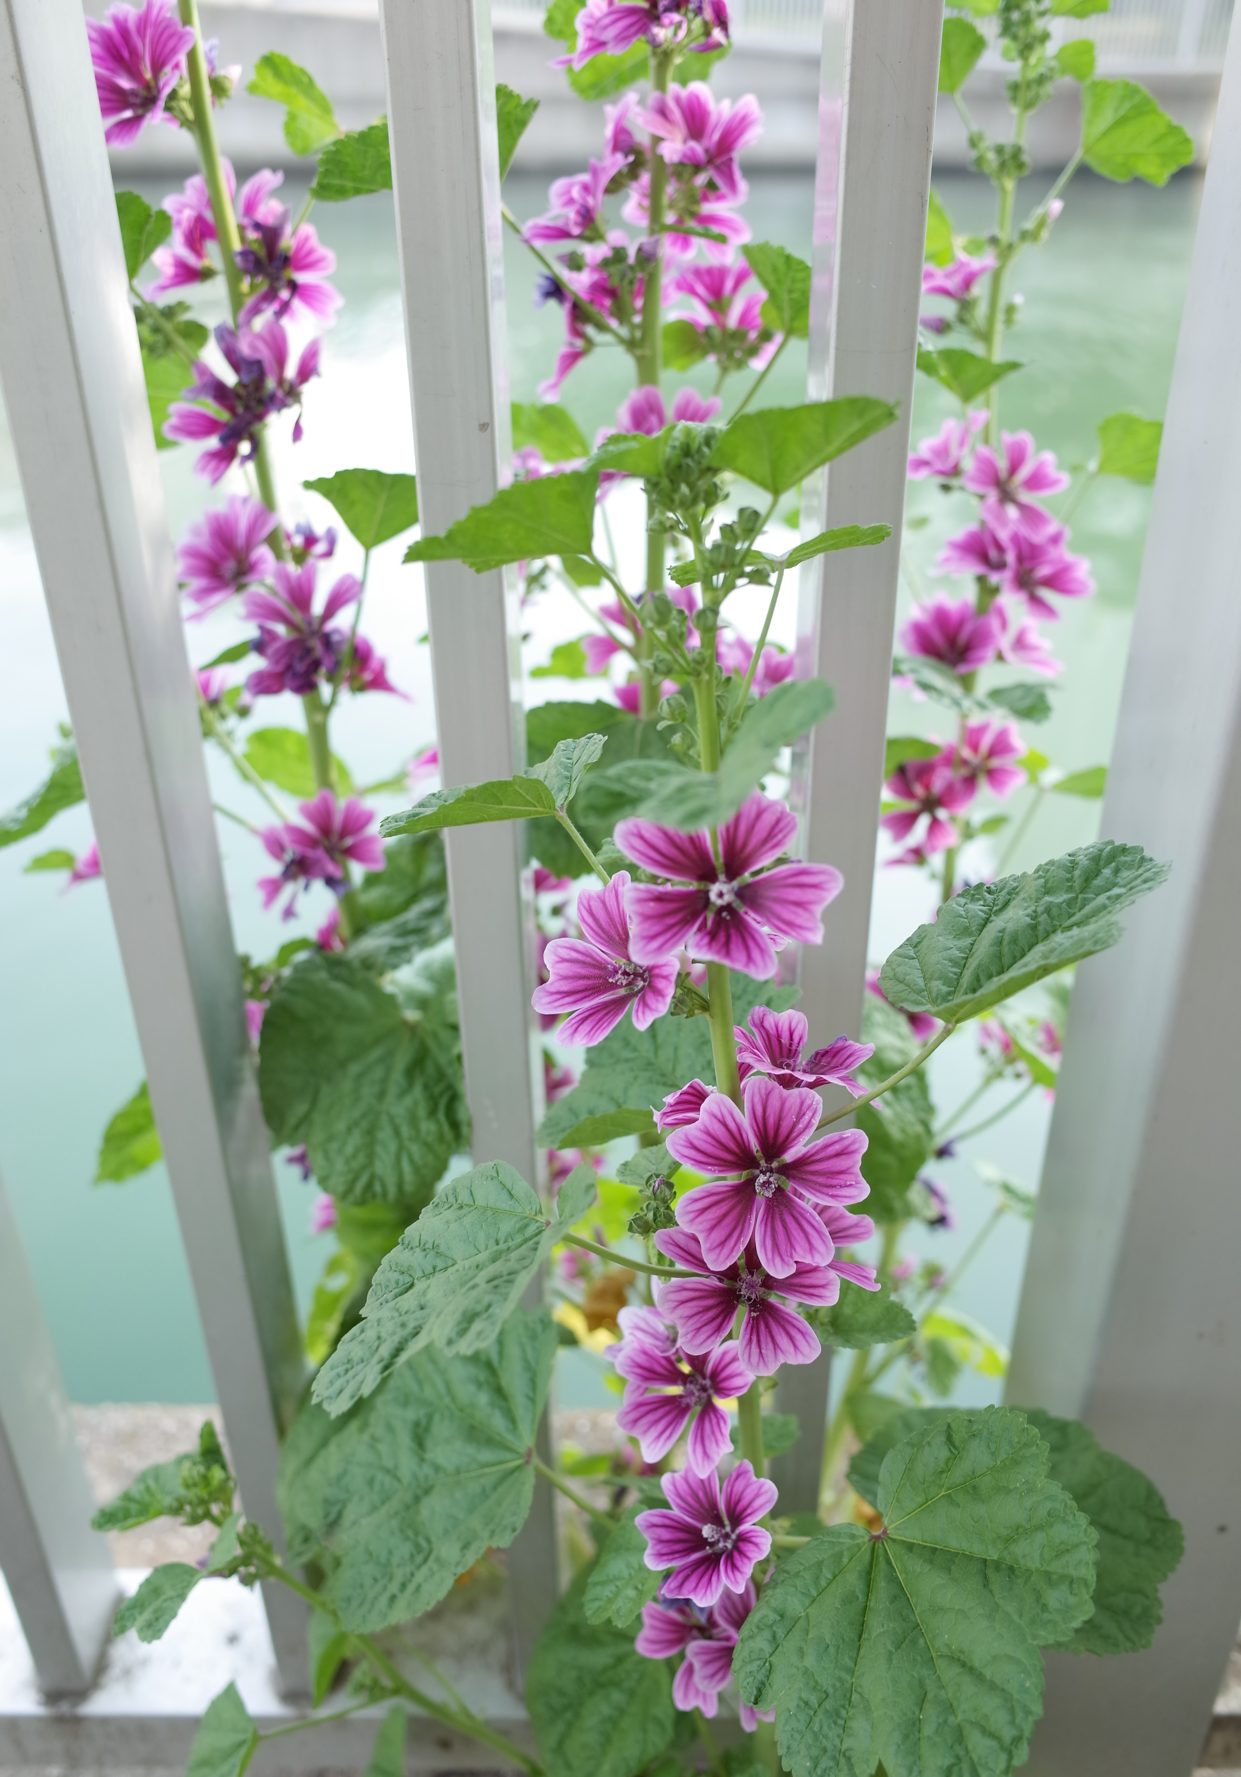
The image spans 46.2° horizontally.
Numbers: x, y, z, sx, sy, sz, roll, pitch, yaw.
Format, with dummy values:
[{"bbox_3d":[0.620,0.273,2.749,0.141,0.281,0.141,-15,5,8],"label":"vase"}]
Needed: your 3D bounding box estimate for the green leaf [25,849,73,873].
[{"bbox_3d":[-0.286,-0.014,0.730,0.027,0.014,0.020,0,29,0],"label":"green leaf"}]

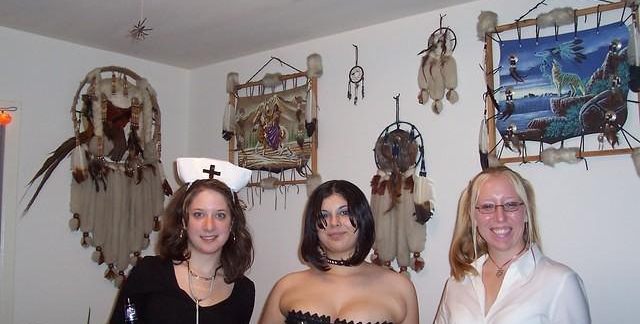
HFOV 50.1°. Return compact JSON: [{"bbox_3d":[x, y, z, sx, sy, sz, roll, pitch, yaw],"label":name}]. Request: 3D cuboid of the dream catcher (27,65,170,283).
[{"bbox_3d":[-0.785,0.047,2.505,0.090,0.800,0.580,-5,-8,39],"label":"dream catcher"}]

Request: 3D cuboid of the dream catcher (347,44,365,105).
[{"bbox_3d":[0.122,-0.295,2.316,0.069,0.203,0.020,-5,-8,39],"label":"dream catcher"}]

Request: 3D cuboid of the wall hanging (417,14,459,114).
[{"bbox_3d":[0.362,-0.298,2.104,0.138,0.307,0.040,-5,-8,39],"label":"wall hanging"}]

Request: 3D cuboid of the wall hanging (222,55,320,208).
[{"bbox_3d":[-0.184,-0.112,2.532,0.475,0.540,0.050,-5,-8,39],"label":"wall hanging"}]

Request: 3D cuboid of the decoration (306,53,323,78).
[{"bbox_3d":[-0.020,-0.339,2.412,0.053,0.088,0.050,-5,-8,39],"label":"decoration"}]

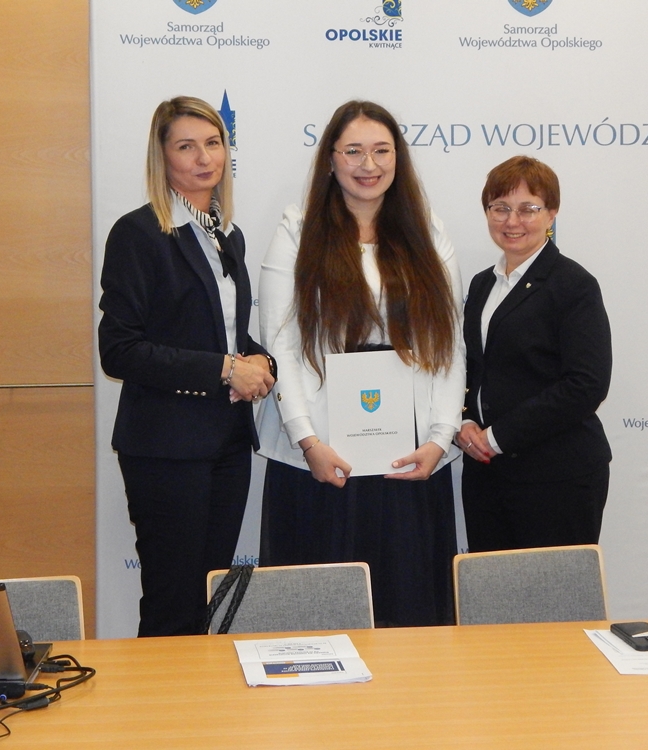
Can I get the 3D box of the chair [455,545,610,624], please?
[{"bbox_3d":[0.513,0.799,3.234,0.450,0.805,0.530,-2,5,-17],"label":"chair"}]

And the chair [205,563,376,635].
[{"bbox_3d":[-0.015,0.818,3.078,0.450,0.805,0.530,-2,5,-13],"label":"chair"}]

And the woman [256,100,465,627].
[{"bbox_3d":[0.086,0.263,3.627,0.480,1.760,0.340,-1,5,-2],"label":"woman"}]

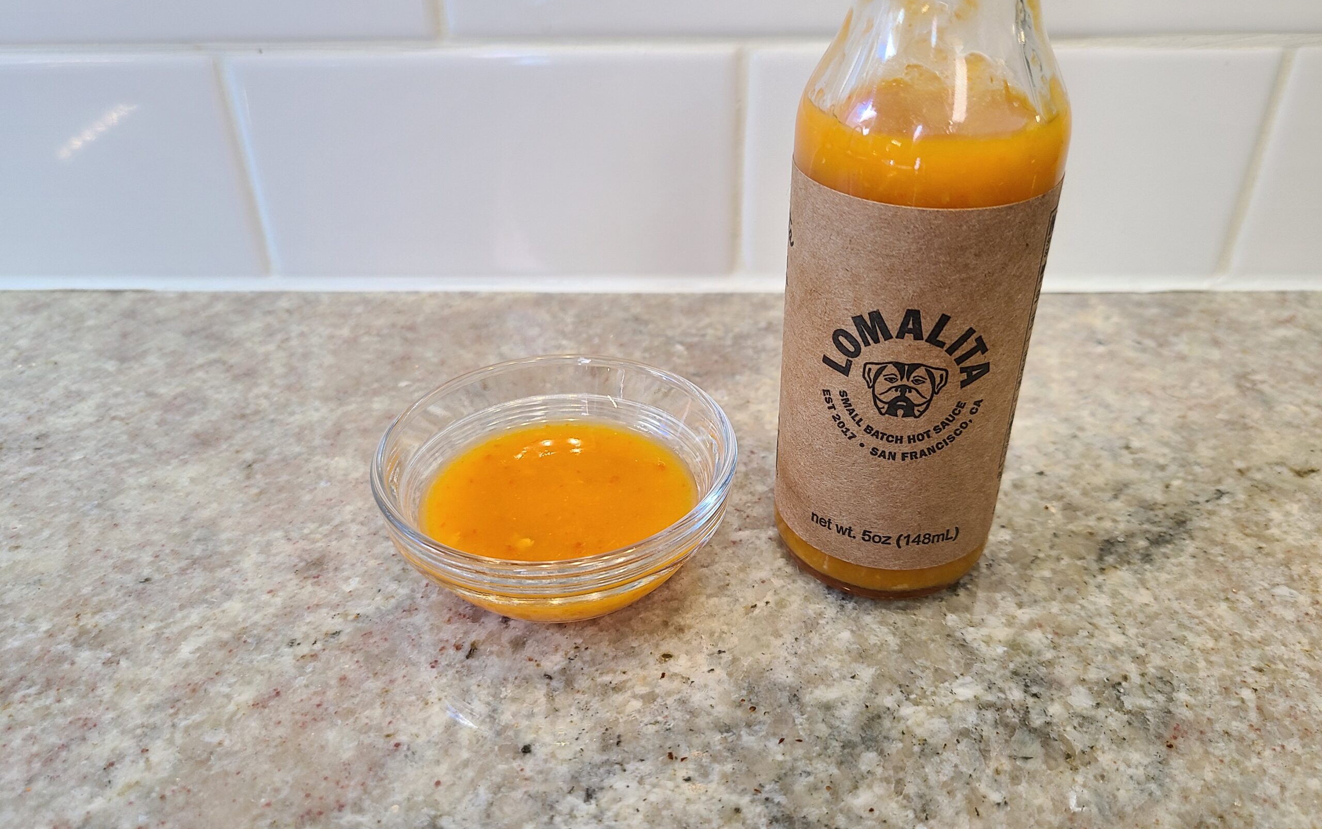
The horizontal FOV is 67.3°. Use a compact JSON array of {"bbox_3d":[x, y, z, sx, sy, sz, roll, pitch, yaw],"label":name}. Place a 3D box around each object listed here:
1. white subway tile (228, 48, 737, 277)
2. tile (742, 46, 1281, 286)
[{"bbox_3d":[-0.053,-0.078,0.313,0.152,0.074,0.008,0,31,2],"label":"white subway tile"},{"bbox_3d":[0.102,-0.077,0.308,0.152,0.074,0.008,0,31,2],"label":"tile"}]

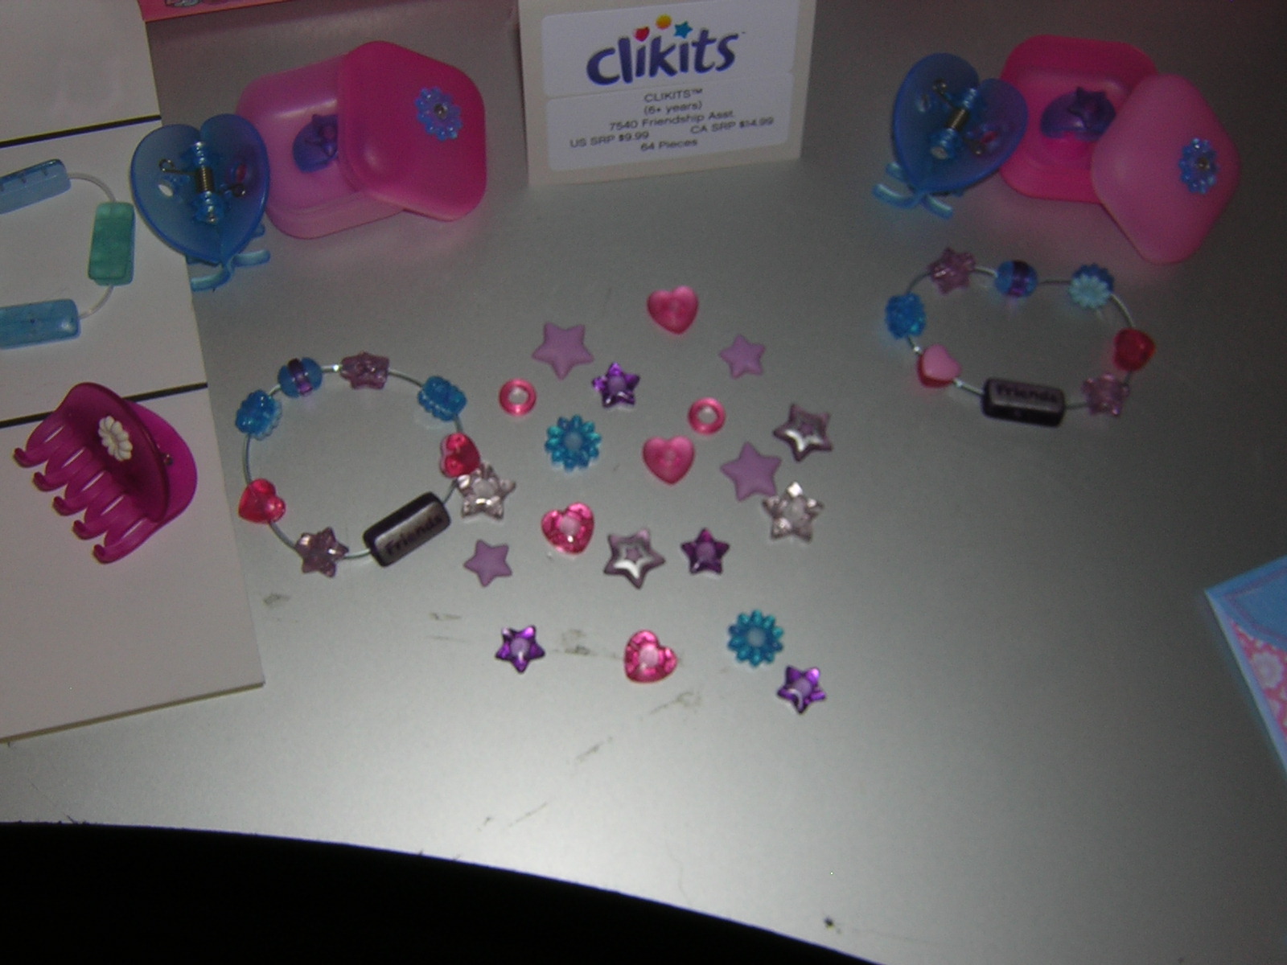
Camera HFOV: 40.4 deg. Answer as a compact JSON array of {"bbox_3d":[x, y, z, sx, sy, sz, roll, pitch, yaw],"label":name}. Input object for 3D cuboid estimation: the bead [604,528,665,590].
[{"bbox_3d":[-0.003,0.021,0.469,0.017,0.005,0.016,-10,77,-6],"label":"bead"}]

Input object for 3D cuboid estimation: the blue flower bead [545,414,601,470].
[{"bbox_3d":[-0.019,-0.011,0.468,0.015,0.005,0.015,0,76,-2],"label":"blue flower bead"}]

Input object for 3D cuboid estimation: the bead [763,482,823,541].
[{"bbox_3d":[0.040,0.008,0.466,0.016,0.005,0.015,5,76,-1],"label":"bead"}]

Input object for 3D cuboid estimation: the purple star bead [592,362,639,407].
[{"bbox_3d":[-0.007,-0.026,0.473,0.013,0.005,0.012,-6,76,-3],"label":"purple star bead"}]

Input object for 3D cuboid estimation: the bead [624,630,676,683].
[{"bbox_3d":[0.002,0.045,0.455,0.013,0.005,0.014,-44,81,-11],"label":"bead"}]

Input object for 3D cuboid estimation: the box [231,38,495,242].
[{"bbox_3d":[-0.077,-0.096,0.480,0.067,0.032,0.044,-7,76,-5],"label":"box"}]

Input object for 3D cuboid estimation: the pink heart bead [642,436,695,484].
[{"bbox_3d":[0.007,-0.006,0.476,0.014,0.005,0.013,0,76,-3],"label":"pink heart bead"}]

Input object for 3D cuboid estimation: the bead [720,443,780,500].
[{"bbox_3d":[0.029,-0.003,0.468,0.016,0.004,0.015,-9,77,-4],"label":"bead"}]

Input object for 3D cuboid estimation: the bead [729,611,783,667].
[{"bbox_3d":[0.030,0.042,0.466,0.015,0.005,0.015,1,76,-3],"label":"bead"}]

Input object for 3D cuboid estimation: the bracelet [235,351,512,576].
[{"bbox_3d":[-0.072,-0.005,0.462,0.070,0.012,0.056,0,76,-2],"label":"bracelet"}]

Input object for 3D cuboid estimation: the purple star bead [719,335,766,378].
[{"bbox_3d":[0.027,-0.034,0.476,0.013,0.004,0.012,-8,77,-4],"label":"purple star bead"}]

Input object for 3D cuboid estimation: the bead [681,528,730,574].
[{"bbox_3d":[0.017,0.018,0.462,0.013,0.005,0.012,1,76,-2],"label":"bead"}]

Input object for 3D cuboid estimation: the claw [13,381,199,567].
[{"bbox_3d":[-0.136,-0.005,0.448,0.037,0.027,0.041,-42,82,-12],"label":"claw"}]

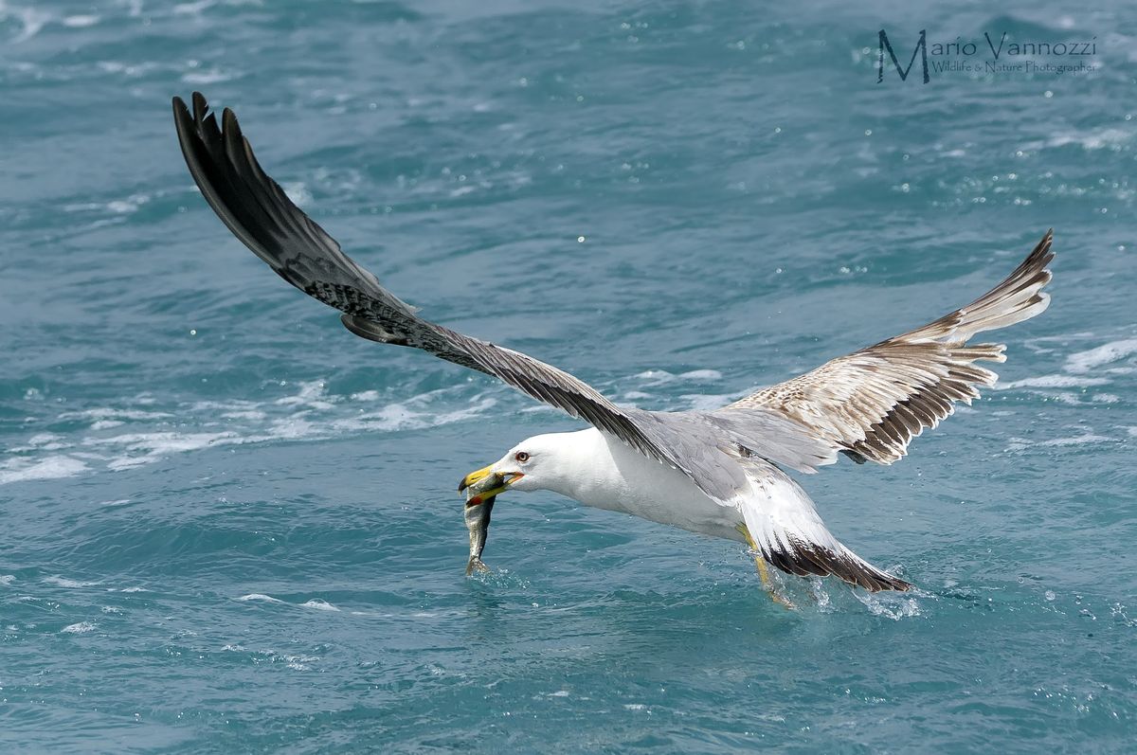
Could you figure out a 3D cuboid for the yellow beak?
[{"bbox_3d":[-0.089,0.121,9.750,0.078,0.038,0.024,-19,8,13],"label":"yellow beak"}]

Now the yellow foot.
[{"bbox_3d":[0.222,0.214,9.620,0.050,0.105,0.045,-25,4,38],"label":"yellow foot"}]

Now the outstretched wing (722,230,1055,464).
[{"bbox_3d":[0.399,-0.021,9.838,0.210,0.130,0.580,26,37,33],"label":"outstretched wing"}]

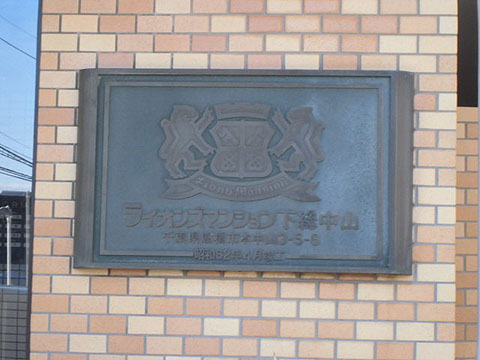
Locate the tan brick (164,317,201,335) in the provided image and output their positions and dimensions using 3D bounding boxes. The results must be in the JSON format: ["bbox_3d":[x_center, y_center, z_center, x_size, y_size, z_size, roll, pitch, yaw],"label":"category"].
[{"bbox_3d":[-0.145,0.382,4.035,0.094,0.046,0.040,1,-6,5],"label":"tan brick"}]

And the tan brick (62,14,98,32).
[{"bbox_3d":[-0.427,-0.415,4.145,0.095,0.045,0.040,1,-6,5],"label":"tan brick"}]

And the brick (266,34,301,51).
[{"bbox_3d":[0.115,-0.362,4.091,0.094,0.046,0.040,1,-6,5],"label":"brick"}]

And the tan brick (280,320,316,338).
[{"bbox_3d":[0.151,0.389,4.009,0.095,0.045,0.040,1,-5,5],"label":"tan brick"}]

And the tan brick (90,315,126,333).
[{"bbox_3d":[-0.350,0.383,4.096,0.096,0.046,0.030,1,-6,5],"label":"tan brick"}]

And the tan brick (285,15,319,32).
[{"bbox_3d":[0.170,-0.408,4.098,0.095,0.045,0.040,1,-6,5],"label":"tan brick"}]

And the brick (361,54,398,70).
[{"bbox_3d":[0.365,-0.307,4.054,0.095,0.046,0.030,1,-6,5],"label":"brick"}]

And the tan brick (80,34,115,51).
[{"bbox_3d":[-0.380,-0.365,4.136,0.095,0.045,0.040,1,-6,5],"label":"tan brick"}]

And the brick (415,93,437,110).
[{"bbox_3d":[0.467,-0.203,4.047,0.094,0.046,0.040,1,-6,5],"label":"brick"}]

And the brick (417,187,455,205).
[{"bbox_3d":[0.509,0.042,4.004,0.095,0.046,0.030,1,-6,5],"label":"brick"}]

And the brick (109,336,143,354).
[{"bbox_3d":[-0.301,0.434,4.086,0.096,0.046,0.030,1,-6,5],"label":"brick"}]

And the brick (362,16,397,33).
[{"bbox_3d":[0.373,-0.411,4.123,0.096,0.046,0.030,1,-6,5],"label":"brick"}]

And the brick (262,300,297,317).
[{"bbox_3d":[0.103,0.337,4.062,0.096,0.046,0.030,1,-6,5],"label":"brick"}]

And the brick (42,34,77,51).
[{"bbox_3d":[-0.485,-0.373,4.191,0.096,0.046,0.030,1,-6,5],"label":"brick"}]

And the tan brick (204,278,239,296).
[{"bbox_3d":[-0.045,0.283,4.023,0.095,0.046,0.030,1,-6,5],"label":"tan brick"}]

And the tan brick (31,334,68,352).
[{"bbox_3d":[-0.498,0.428,4.045,0.095,0.046,0.030,1,-6,5],"label":"tan brick"}]

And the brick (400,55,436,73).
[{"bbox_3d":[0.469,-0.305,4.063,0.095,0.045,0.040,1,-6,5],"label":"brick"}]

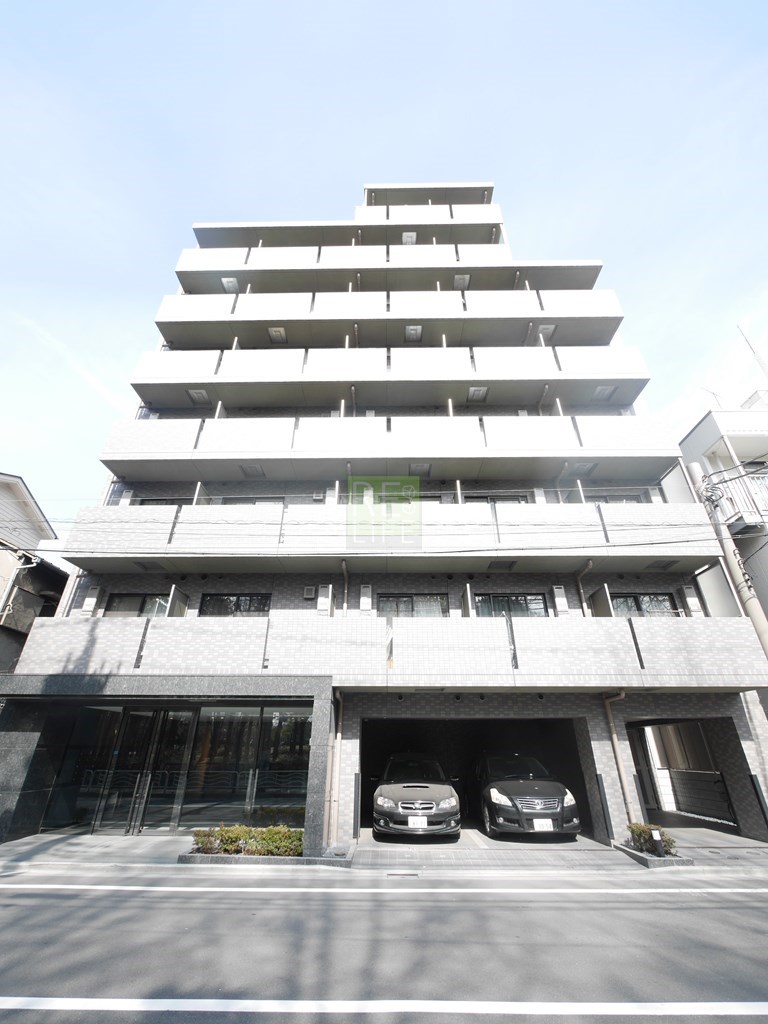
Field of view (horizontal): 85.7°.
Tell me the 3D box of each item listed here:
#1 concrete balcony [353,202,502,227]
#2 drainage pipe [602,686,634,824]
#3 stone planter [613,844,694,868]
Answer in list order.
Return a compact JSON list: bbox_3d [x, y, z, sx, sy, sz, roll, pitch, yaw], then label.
[{"bbox_3d":[1.686,-11.009,16.060,5.530,1.350,1.000,0,-28,1],"label":"concrete balcony"},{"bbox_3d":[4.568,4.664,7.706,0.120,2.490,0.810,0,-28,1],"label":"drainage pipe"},{"bbox_3d":[4.490,5.755,6.947,0.720,0.120,1.140,0,-28,1],"label":"stone planter"}]

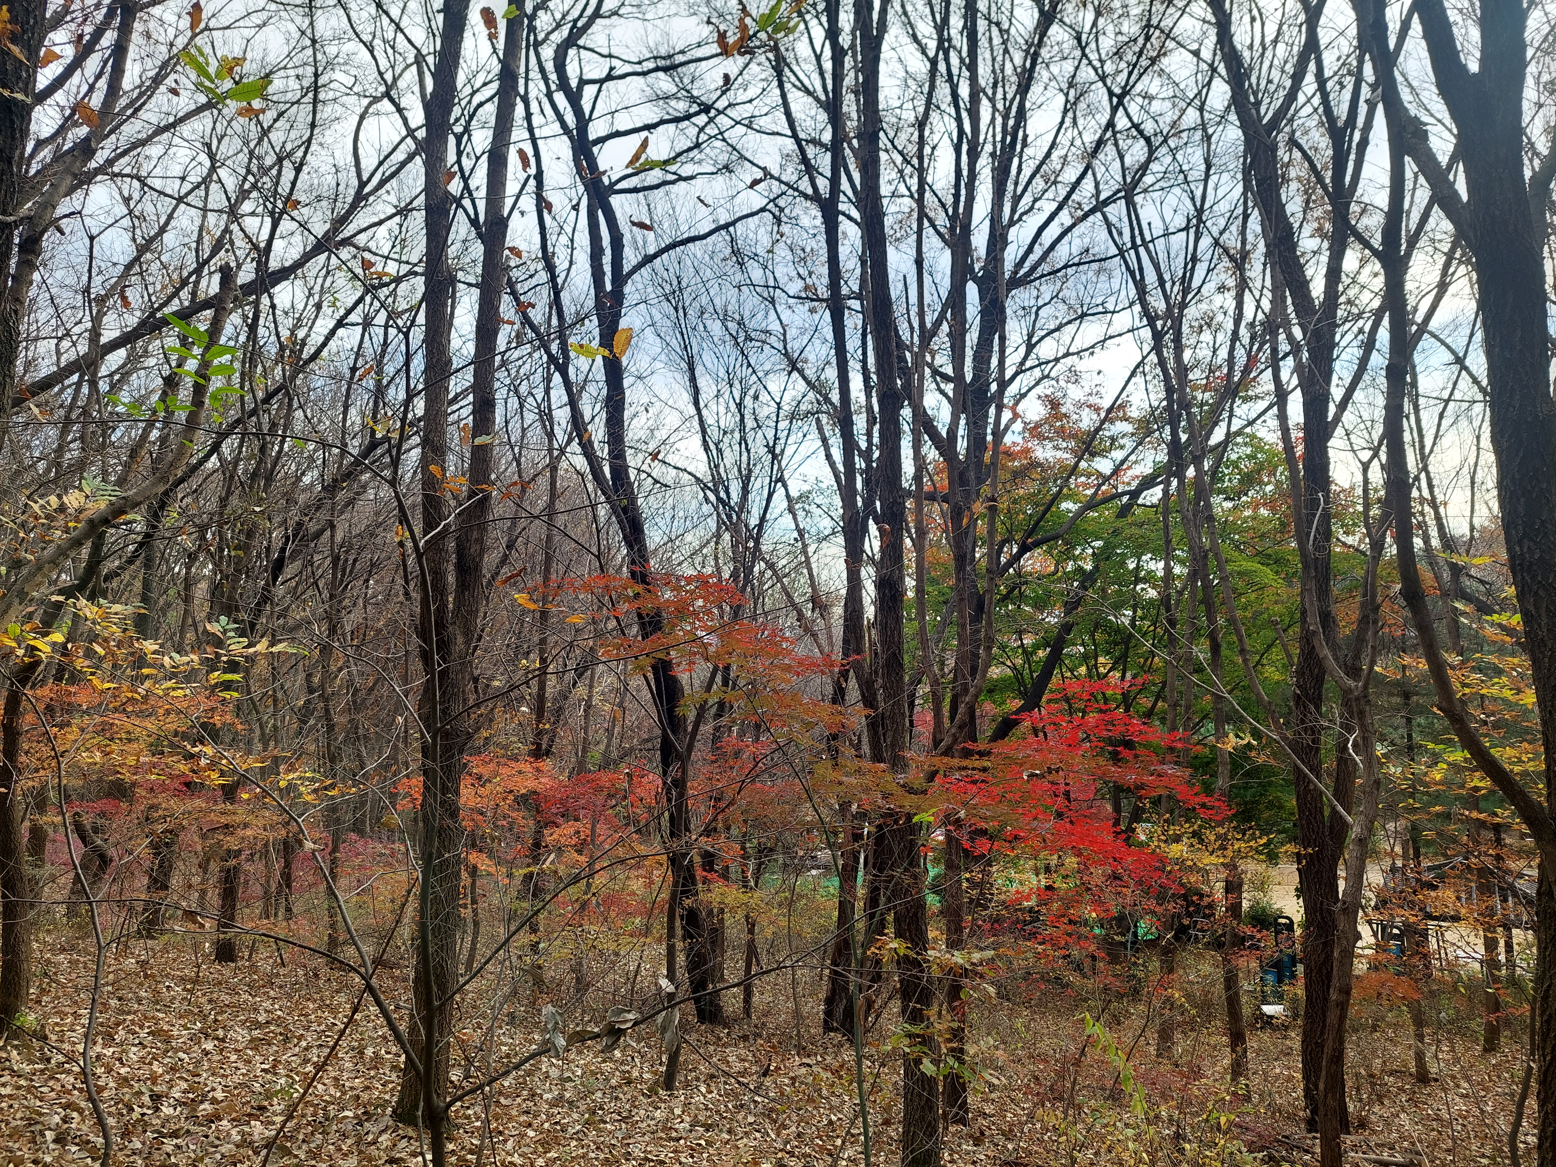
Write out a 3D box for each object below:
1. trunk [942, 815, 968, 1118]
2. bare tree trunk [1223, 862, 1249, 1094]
[{"bbox_3d":[1.338,2.940,8.500,0.170,2.220,0.170,0,-7,0],"label":"trunk"},{"bbox_3d":[4.480,3.860,11.000,0.190,2.080,0.190,0,-7,0],"label":"bare tree trunk"}]

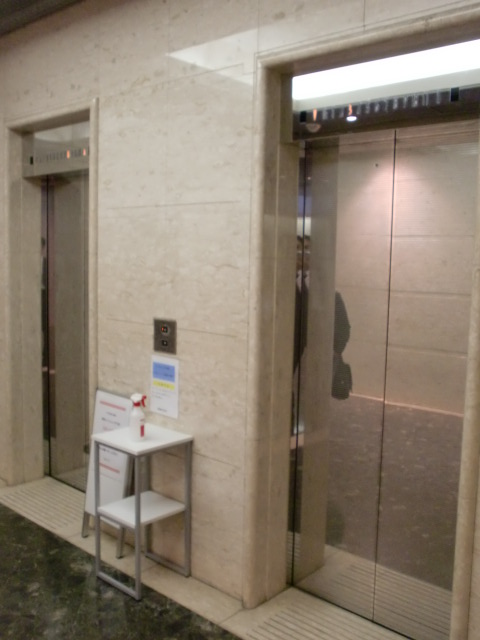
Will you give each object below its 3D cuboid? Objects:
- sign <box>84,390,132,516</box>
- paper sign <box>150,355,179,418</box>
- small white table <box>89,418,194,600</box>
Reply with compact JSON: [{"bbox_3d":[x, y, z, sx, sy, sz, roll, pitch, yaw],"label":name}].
[{"bbox_3d":[-0.707,0.757,3.451,0.334,0.690,0.030,6,2,43],"label":"sign"},{"bbox_3d":[-0.388,0.341,3.212,0.208,0.297,0.010,6,8,41],"label":"paper sign"},{"bbox_3d":[-0.482,0.930,3.115,0.360,0.719,0.345,6,8,42],"label":"small white table"}]

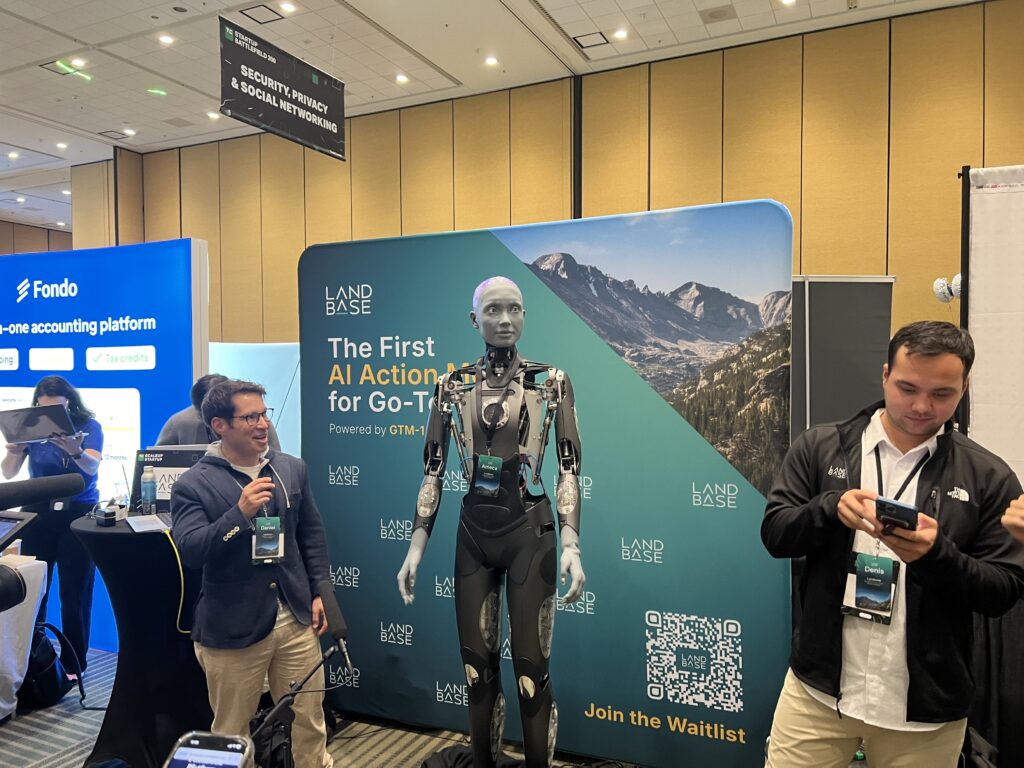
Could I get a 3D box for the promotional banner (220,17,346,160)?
[{"bbox_3d":[-3.543,-4.571,12.220,0.040,1.342,2.850,0,1,25],"label":"promotional banner"}]

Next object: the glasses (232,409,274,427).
[{"bbox_3d":[-0.919,0.114,2.648,0.145,0.045,0.140,0,12,24],"label":"glasses"}]

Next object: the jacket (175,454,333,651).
[{"bbox_3d":[-0.904,0.562,2.660,0.510,0.690,0.340,-1,1,-41],"label":"jacket"}]

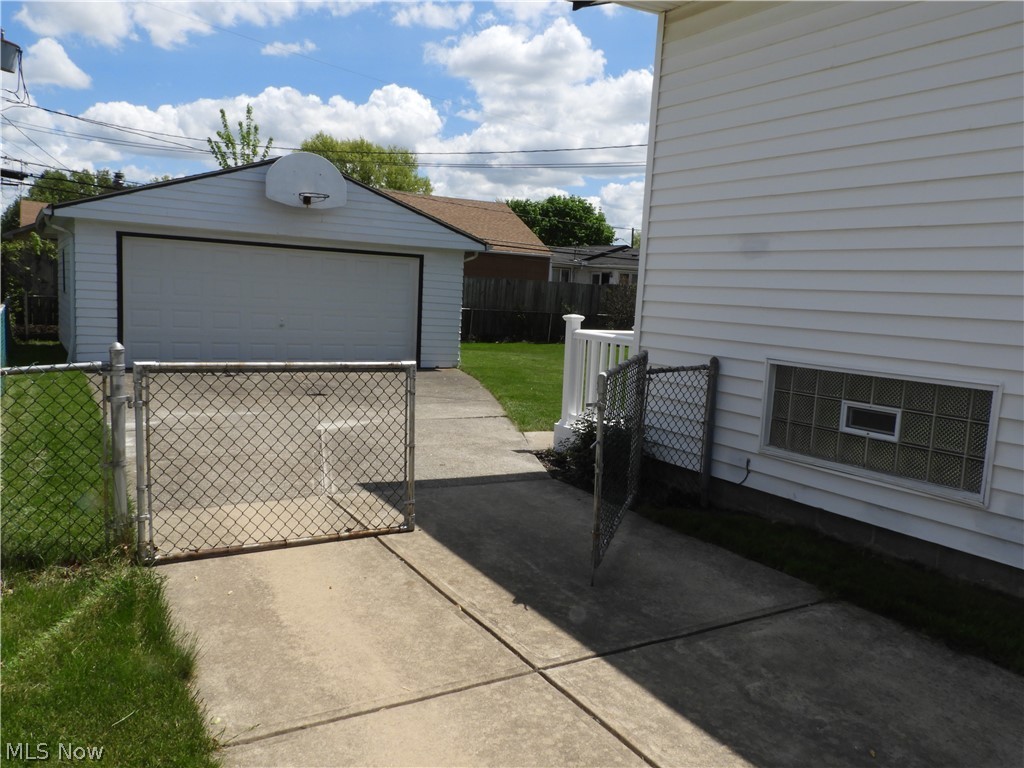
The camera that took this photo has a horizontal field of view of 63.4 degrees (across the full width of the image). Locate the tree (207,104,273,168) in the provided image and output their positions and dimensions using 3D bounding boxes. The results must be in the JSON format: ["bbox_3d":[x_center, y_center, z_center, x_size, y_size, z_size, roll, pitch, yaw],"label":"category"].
[{"bbox_3d":[-7.091,-4.228,21.315,2.300,5.760,2.300,-1,7,-31],"label":"tree"}]

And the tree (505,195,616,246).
[{"bbox_3d":[2.614,-7.404,48.394,6.800,7.210,6.800,-1,7,-31],"label":"tree"}]

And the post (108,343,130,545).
[{"bbox_3d":[-1.893,0.318,4.022,0.072,1.040,0.072,-3,9,-31],"label":"post"}]

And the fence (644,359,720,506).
[{"bbox_3d":[1.190,0.362,5.867,0.680,1.070,0.070,-1,7,-31],"label":"fence"}]

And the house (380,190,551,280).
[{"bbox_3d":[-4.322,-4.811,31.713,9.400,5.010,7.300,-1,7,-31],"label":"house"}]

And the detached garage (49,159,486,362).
[{"bbox_3d":[-4.941,-2.266,15.641,6.900,3.340,6.100,-1,7,-31],"label":"detached garage"}]

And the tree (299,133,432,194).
[{"bbox_3d":[-7.858,-8.469,43.505,7.200,9.240,7.200,-1,7,-31],"label":"tree"}]

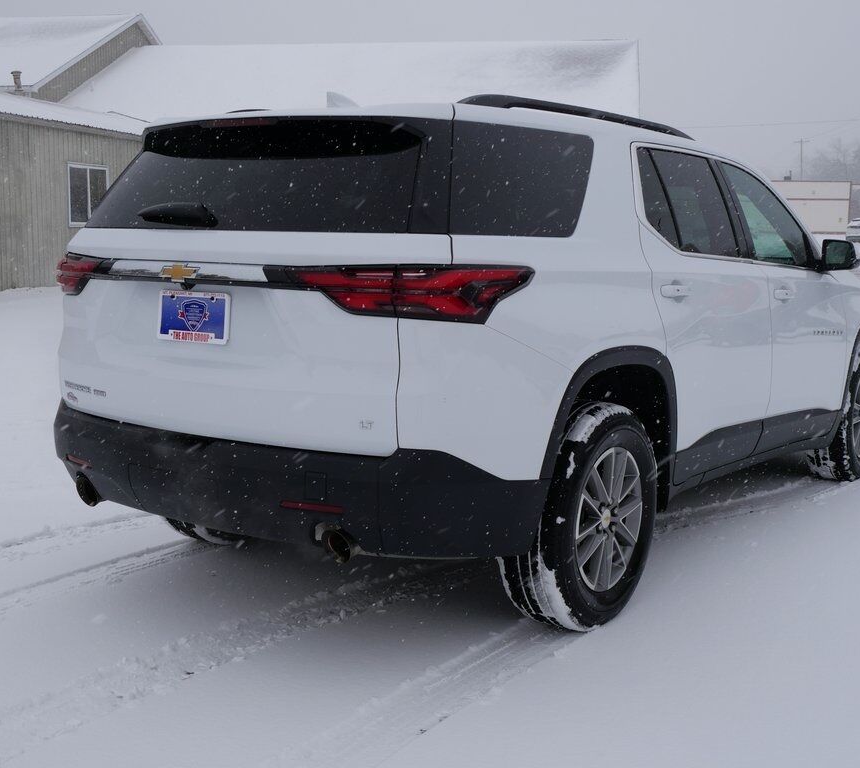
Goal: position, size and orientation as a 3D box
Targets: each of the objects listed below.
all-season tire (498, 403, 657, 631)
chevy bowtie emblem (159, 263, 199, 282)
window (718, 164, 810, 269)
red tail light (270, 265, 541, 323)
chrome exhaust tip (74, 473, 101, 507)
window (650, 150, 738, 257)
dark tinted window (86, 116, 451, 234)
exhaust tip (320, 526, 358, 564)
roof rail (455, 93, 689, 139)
[{"bbox_3d":[0.549,0.460,4.098,0.250,0.775,0.775,6,9,35],"label":"all-season tire"},{"bbox_3d":[-0.761,-0.339,3.609,0.180,0.062,0.022,6,9,35],"label":"chevy bowtie emblem"},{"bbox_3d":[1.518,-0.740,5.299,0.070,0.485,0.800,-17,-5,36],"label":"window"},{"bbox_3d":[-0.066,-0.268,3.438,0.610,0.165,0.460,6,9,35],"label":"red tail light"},{"bbox_3d":[-1.164,0.367,4.139,0.100,0.100,0.120,6,9,35],"label":"chrome exhaust tip"},{"bbox_3d":[1.052,-0.695,4.656,0.070,0.430,0.600,-17,-5,36],"label":"window"},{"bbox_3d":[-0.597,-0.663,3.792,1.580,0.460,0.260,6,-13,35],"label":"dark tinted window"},{"bbox_3d":[-0.237,0.468,3.483,0.100,0.100,0.120,6,9,35],"label":"exhaust tip"},{"bbox_3d":[0.625,-0.979,4.366,0.080,0.070,1.830,6,9,35],"label":"roof rail"}]

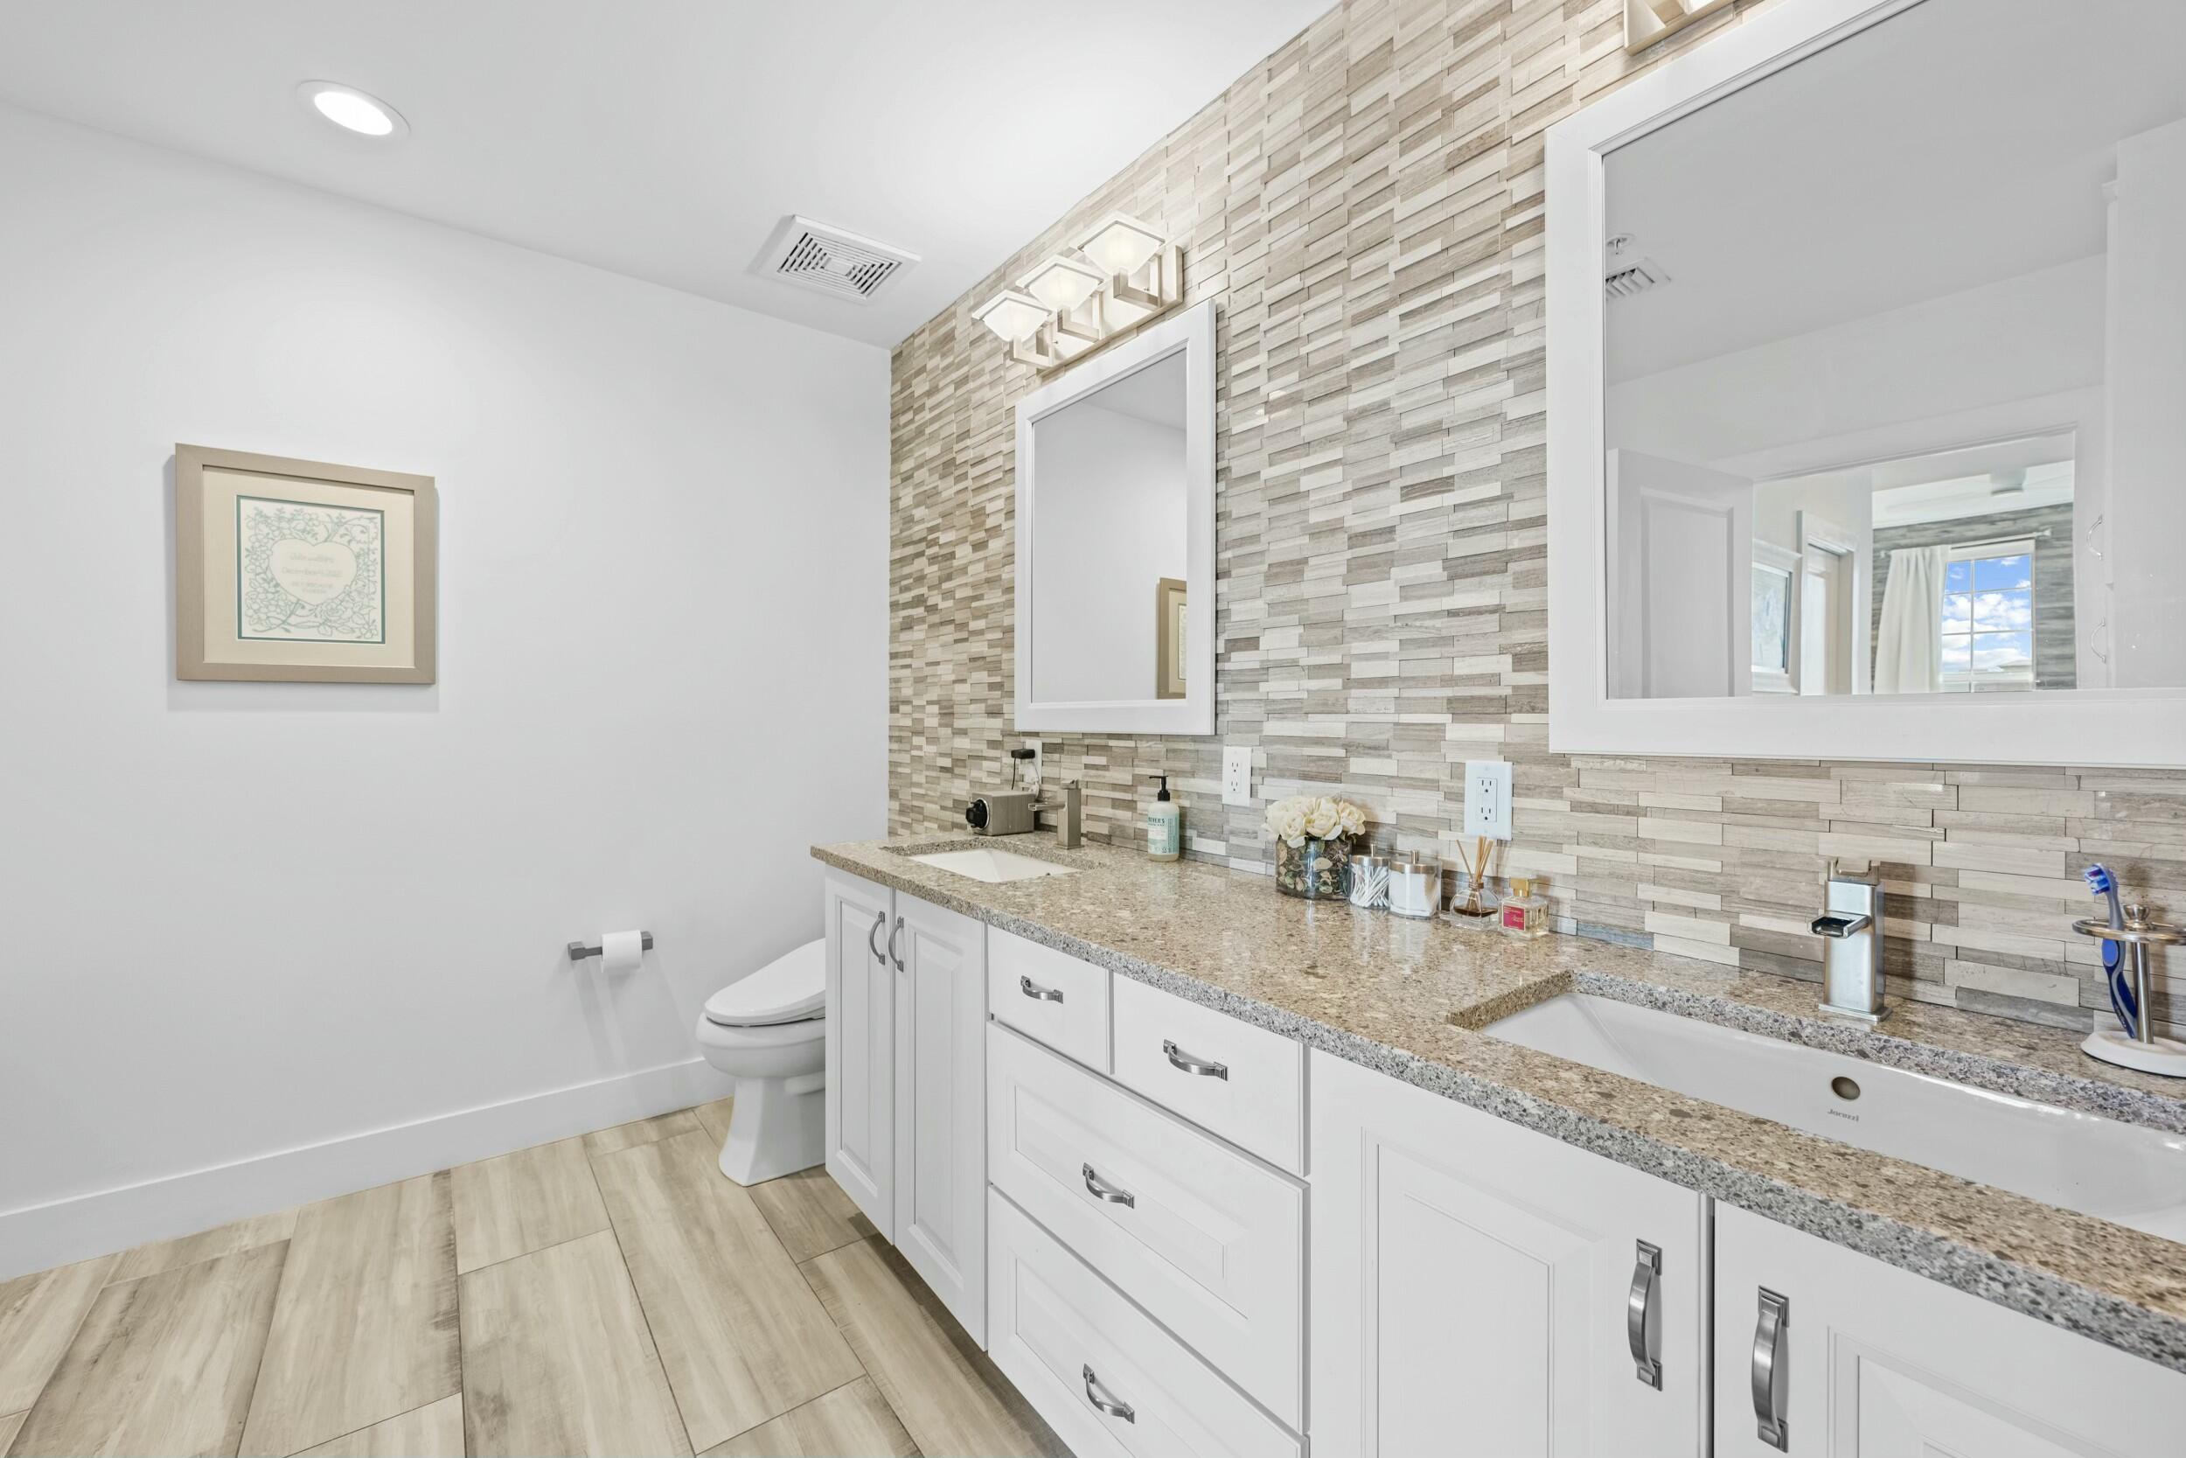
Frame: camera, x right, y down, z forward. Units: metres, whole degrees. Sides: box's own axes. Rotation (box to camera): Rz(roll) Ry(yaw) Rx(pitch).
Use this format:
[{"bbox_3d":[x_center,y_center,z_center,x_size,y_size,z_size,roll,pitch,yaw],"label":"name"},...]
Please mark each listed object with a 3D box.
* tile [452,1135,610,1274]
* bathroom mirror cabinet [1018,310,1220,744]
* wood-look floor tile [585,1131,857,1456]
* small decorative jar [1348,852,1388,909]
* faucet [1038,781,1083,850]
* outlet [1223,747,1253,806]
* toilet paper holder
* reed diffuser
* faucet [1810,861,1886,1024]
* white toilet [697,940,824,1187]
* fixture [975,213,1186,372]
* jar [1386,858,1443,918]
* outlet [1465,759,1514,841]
[{"bbox_3d":[-1.408,1.171,2.120,0.296,0.010,0.551,0,1,-38],"label":"tile"},{"bbox_3d":[0.026,-0.430,2.007,0.030,0.879,0.718,0,1,-38],"label":"bathroom mirror cabinet"},{"bbox_3d":[-0.887,1.175,1.928,0.284,0.010,1.178,0,1,-38],"label":"wood-look floor tile"},{"bbox_3d":[0.462,0.251,1.424,0.070,0.090,0.070,0,0,0],"label":"small decorative jar"},{"bbox_3d":[-0.088,0.208,2.004,0.150,0.158,0.052,0,1,-38],"label":"faucet"},{"bbox_3d":[0.287,0.096,1.691,0.010,0.116,0.071,0,1,-38],"label":"outlet"},{"bbox_3d":[-1.354,0.615,2.391,0.205,0.040,0.075,0,1,-38],"label":"toilet paper holder"},{"bbox_3d":[0.572,0.225,1.277,0.076,0.132,0.076,0,1,-38],"label":"reed diffuser"},{"bbox_3d":[0.772,0.221,0.874,0.158,0.158,0.052,0,1,-38],"label":"faucet"},{"bbox_3d":[-0.727,0.764,2.390,0.730,0.730,0.400,0,1,-38],"label":"white toilet"},{"bbox_3d":[-0.057,-0.977,1.986,0.180,0.132,0.575,0,1,-38],"label":"fixture"},{"bbox_3d":[0.504,0.241,1.329,0.083,0.097,0.083,0,1,0],"label":"jar"},{"bbox_3d":[0.600,0.108,1.289,0.010,0.116,0.071,0,1,-38],"label":"outlet"}]

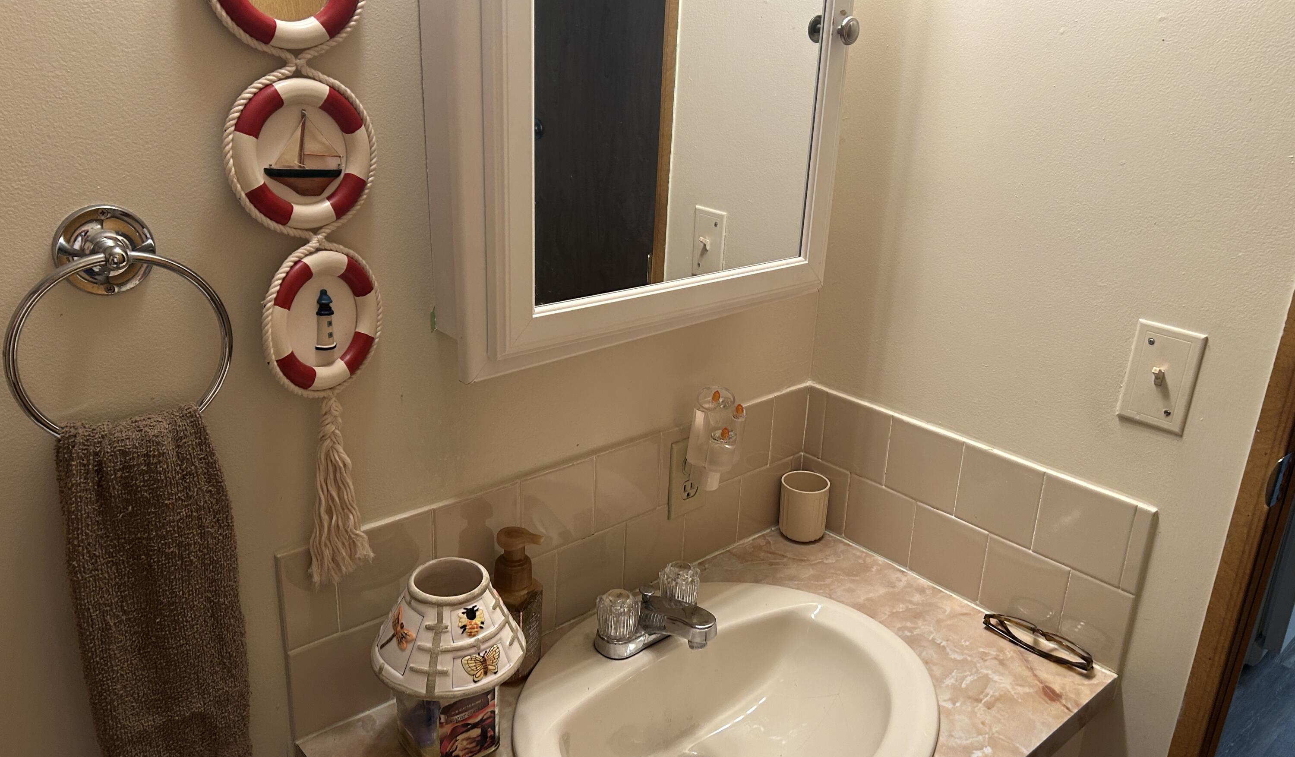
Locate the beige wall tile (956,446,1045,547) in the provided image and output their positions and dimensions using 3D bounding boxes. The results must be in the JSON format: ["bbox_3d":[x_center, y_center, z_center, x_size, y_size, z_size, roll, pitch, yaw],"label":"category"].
[{"bbox_3d":[0.449,0.147,1.237,0.010,0.108,0.108,-15,26,-40],"label":"beige wall tile"}]

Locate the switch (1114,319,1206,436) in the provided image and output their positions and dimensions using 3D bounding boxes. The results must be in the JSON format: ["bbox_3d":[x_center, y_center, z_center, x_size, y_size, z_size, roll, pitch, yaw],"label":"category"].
[{"bbox_3d":[0.550,0.000,1.049,0.018,0.113,0.071,-15,26,-39],"label":"switch"}]

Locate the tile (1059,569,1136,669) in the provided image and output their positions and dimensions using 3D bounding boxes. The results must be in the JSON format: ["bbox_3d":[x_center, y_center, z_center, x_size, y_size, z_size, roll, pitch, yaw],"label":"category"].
[{"bbox_3d":[0.537,0.286,1.162,0.010,0.103,0.073,-15,26,-39],"label":"tile"}]

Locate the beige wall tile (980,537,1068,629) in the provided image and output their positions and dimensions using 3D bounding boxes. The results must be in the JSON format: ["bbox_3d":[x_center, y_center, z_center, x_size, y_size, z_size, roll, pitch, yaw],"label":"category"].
[{"bbox_3d":[0.471,0.259,1.212,0.010,0.104,0.108,-14,25,-38],"label":"beige wall tile"}]

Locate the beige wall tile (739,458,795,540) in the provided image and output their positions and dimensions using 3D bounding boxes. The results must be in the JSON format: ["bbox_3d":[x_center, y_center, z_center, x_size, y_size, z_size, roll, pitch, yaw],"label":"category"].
[{"bbox_3d":[0.169,0.175,1.428,0.108,0.103,0.010,-15,26,-40],"label":"beige wall tile"}]

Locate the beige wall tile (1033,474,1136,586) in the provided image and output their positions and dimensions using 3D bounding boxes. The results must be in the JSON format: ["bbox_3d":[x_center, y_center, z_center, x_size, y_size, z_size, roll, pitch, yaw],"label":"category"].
[{"bbox_3d":[0.511,0.175,1.137,0.010,0.107,0.108,-14,25,-38],"label":"beige wall tile"}]

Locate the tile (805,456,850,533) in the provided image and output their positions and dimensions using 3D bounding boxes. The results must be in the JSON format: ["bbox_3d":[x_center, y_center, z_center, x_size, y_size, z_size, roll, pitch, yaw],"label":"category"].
[{"bbox_3d":[0.264,0.172,1.447,0.010,0.103,0.089,-15,26,-39],"label":"tile"}]

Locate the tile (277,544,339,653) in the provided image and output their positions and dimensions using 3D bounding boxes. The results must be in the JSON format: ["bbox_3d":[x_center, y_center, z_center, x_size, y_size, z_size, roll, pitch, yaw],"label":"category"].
[{"bbox_3d":[-0.332,0.213,0.955,0.055,0.107,0.010,-15,26,-40],"label":"tile"}]

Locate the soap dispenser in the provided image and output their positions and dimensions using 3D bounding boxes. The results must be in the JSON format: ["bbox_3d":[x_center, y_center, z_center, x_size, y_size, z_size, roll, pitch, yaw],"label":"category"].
[{"bbox_3d":[-0.146,0.250,1.087,0.064,0.171,0.056,5,20,6],"label":"soap dispenser"}]

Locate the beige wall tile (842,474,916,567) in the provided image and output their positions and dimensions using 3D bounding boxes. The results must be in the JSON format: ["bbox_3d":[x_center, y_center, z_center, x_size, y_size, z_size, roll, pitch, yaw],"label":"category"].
[{"bbox_3d":[0.334,0.203,1.388,0.010,0.106,0.108,-15,26,-40],"label":"beige wall tile"}]

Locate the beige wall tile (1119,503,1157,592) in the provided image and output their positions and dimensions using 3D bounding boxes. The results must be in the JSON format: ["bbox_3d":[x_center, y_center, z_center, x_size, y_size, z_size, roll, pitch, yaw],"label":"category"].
[{"bbox_3d":[0.566,0.197,1.116,0.010,0.108,0.019,-15,26,-40],"label":"beige wall tile"}]

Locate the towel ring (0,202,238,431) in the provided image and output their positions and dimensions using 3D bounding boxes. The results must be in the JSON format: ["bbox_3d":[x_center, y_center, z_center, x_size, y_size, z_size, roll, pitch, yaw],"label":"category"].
[{"bbox_3d":[-0.403,-0.037,0.739,0.156,0.181,0.058,-15,26,-41],"label":"towel ring"}]

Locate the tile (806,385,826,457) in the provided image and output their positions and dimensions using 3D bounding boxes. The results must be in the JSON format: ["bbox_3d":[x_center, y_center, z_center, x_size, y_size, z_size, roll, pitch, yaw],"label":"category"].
[{"bbox_3d":[0.253,0.065,1.438,0.010,0.108,0.033,-15,26,-40],"label":"tile"}]

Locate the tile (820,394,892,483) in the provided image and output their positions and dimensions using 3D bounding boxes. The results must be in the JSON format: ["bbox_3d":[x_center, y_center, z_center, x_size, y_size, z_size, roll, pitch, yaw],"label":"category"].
[{"bbox_3d":[0.301,0.086,1.388,0.010,0.108,0.108,-15,26,-40],"label":"tile"}]

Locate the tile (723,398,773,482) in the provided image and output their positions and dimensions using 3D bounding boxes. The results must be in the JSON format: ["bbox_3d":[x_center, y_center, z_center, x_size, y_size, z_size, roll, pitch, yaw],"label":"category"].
[{"bbox_3d":[0.134,0.086,1.355,0.108,0.107,0.010,-15,26,-41],"label":"tile"}]

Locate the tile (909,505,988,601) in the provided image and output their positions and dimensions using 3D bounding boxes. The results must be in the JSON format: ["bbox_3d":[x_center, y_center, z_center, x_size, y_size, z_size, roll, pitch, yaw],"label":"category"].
[{"bbox_3d":[0.407,0.234,1.312,0.010,0.106,0.108,-15,26,-40],"label":"tile"}]

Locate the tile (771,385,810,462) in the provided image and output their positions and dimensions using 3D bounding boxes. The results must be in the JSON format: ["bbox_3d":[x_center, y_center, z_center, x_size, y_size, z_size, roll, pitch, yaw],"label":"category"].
[{"bbox_3d":[0.203,0.068,1.418,0.075,0.107,0.010,-15,26,-40],"label":"tile"}]

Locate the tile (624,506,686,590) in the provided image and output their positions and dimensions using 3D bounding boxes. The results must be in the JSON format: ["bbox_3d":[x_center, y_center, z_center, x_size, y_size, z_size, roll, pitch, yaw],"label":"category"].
[{"bbox_3d":[0.007,0.223,1.294,0.108,0.106,0.010,-15,26,-40],"label":"tile"}]

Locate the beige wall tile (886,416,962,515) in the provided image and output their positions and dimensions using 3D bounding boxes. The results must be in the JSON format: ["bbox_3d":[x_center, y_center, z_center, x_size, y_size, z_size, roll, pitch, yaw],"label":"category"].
[{"bbox_3d":[0.369,0.115,1.296,0.010,0.107,0.108,-14,25,-38],"label":"beige wall tile"}]

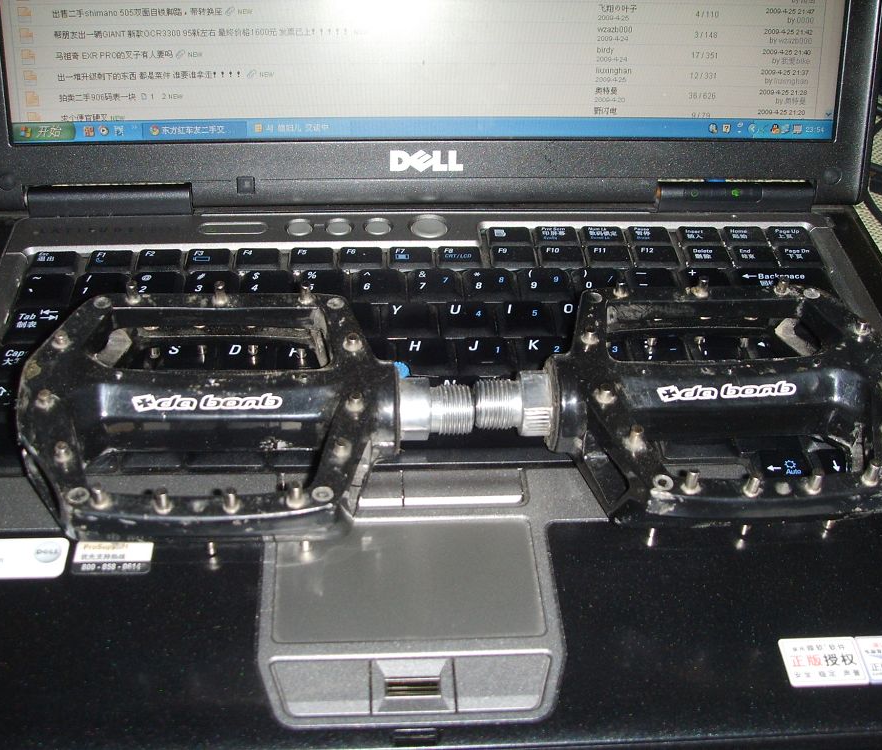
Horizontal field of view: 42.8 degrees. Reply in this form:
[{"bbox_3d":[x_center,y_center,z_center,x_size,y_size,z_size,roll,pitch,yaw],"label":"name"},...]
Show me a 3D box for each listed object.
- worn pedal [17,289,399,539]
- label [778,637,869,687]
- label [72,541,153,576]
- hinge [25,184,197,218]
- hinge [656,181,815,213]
[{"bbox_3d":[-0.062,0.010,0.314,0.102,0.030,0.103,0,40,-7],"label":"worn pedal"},{"bbox_3d":[0.093,0.070,0.274,0.019,0.001,0.013,-1,42,-2],"label":"label"},{"bbox_3d":[-0.086,0.048,0.296,0.020,0.001,0.010,-1,42,-2],"label":"label"},{"bbox_3d":[-0.121,-0.065,0.412,0.060,0.011,0.011,-1,43,-3],"label":"hinge"},{"bbox_3d":[0.110,-0.068,0.423,0.059,0.011,0.011,-1,42,-2],"label":"hinge"}]

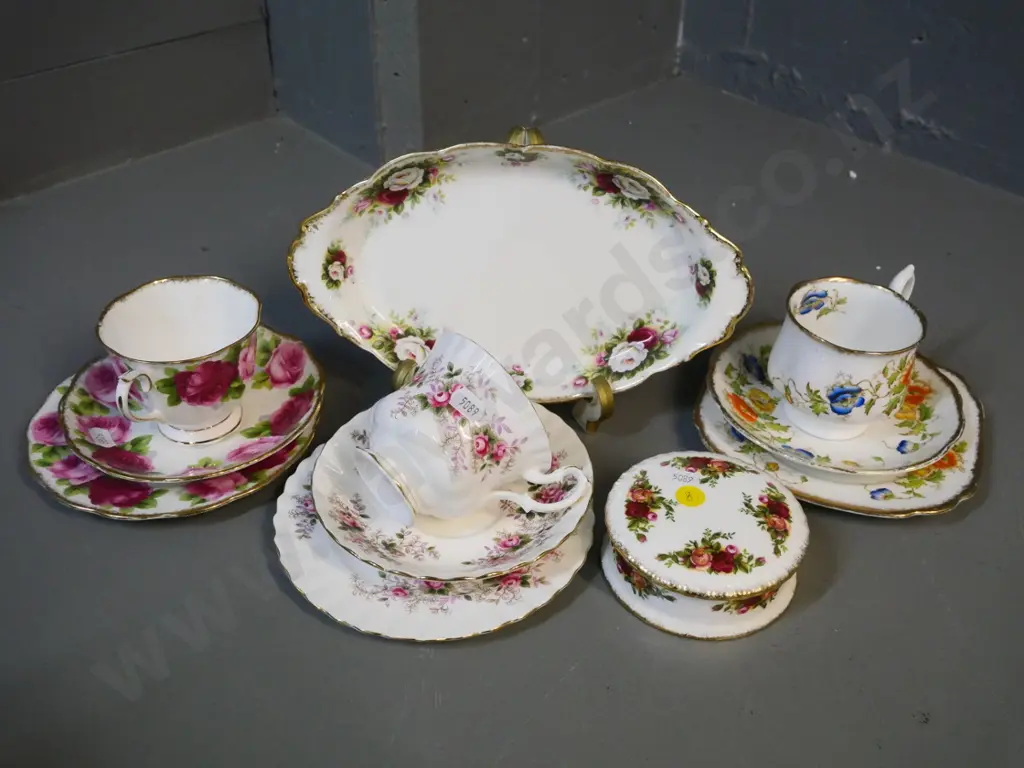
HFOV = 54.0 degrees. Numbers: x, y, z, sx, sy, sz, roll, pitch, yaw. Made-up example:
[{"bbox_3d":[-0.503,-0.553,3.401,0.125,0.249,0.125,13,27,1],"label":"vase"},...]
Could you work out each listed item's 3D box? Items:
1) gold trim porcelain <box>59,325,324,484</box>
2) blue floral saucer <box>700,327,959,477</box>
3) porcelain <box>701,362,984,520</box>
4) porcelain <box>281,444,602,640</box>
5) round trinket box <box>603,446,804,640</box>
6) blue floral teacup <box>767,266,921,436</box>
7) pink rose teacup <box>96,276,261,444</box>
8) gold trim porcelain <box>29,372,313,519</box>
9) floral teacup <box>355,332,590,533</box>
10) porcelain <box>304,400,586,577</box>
[{"bbox_3d":[-0.176,0.014,0.564,0.141,0.025,0.141,0,38,0],"label":"gold trim porcelain"},{"bbox_3d":[0.182,0.012,0.577,0.140,0.023,0.140,1,38,-1],"label":"blue floral saucer"},{"bbox_3d":[0.186,0.022,0.575,0.155,0.018,0.155,16,41,19],"label":"porcelain"},{"bbox_3d":[-0.038,0.070,0.509,0.160,0.020,0.160,1,39,-1],"label":"porcelain"},{"bbox_3d":[0.093,0.077,0.488,0.096,0.037,0.096,0,38,0],"label":"round trinket box"},{"bbox_3d":[0.190,-0.017,0.559,0.072,0.071,0.100,31,48,33],"label":"blue floral teacup"},{"bbox_3d":[-0.177,-0.004,0.541,0.082,0.070,0.095,21,43,24],"label":"pink rose teacup"},{"bbox_3d":[-0.184,0.025,0.562,0.154,0.020,0.154,1,39,-1],"label":"gold trim porcelain"},{"bbox_3d":[-0.028,0.036,0.482,0.070,0.086,0.106,-38,70,-23],"label":"floral teacup"},{"bbox_3d":[-0.029,0.054,0.512,0.141,0.025,0.141,1,39,-1],"label":"porcelain"}]

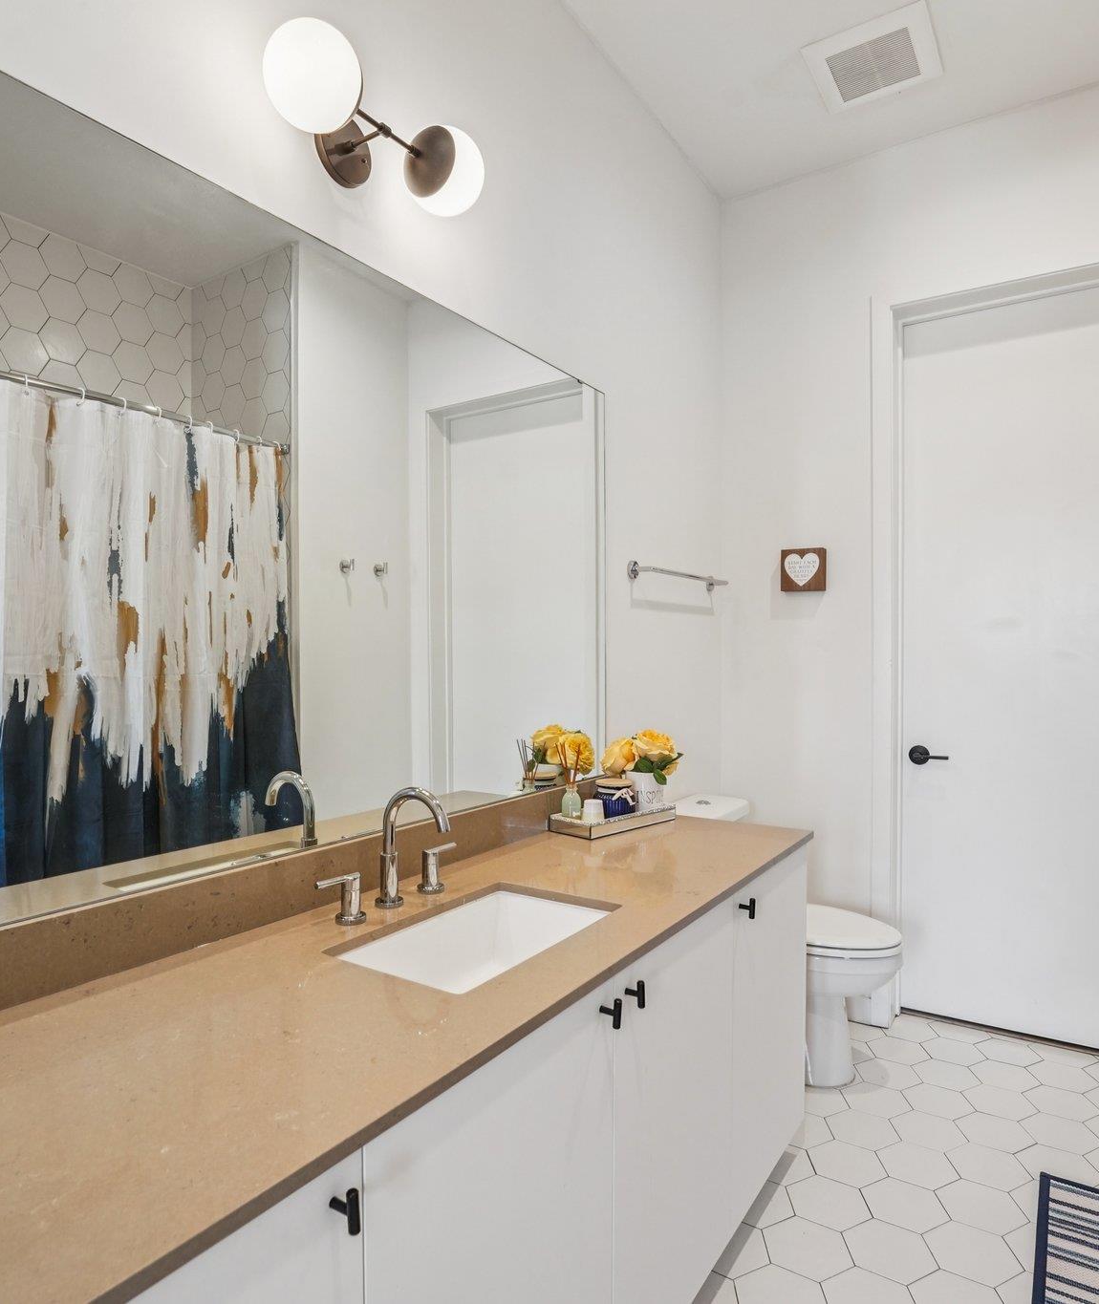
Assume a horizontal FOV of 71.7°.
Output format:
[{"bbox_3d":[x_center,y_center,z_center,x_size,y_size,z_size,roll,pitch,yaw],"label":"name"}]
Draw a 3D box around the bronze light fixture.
[{"bbox_3d":[-0.314,-0.917,1.349,0.210,0.150,0.450,0,0,36],"label":"bronze light fixture"}]

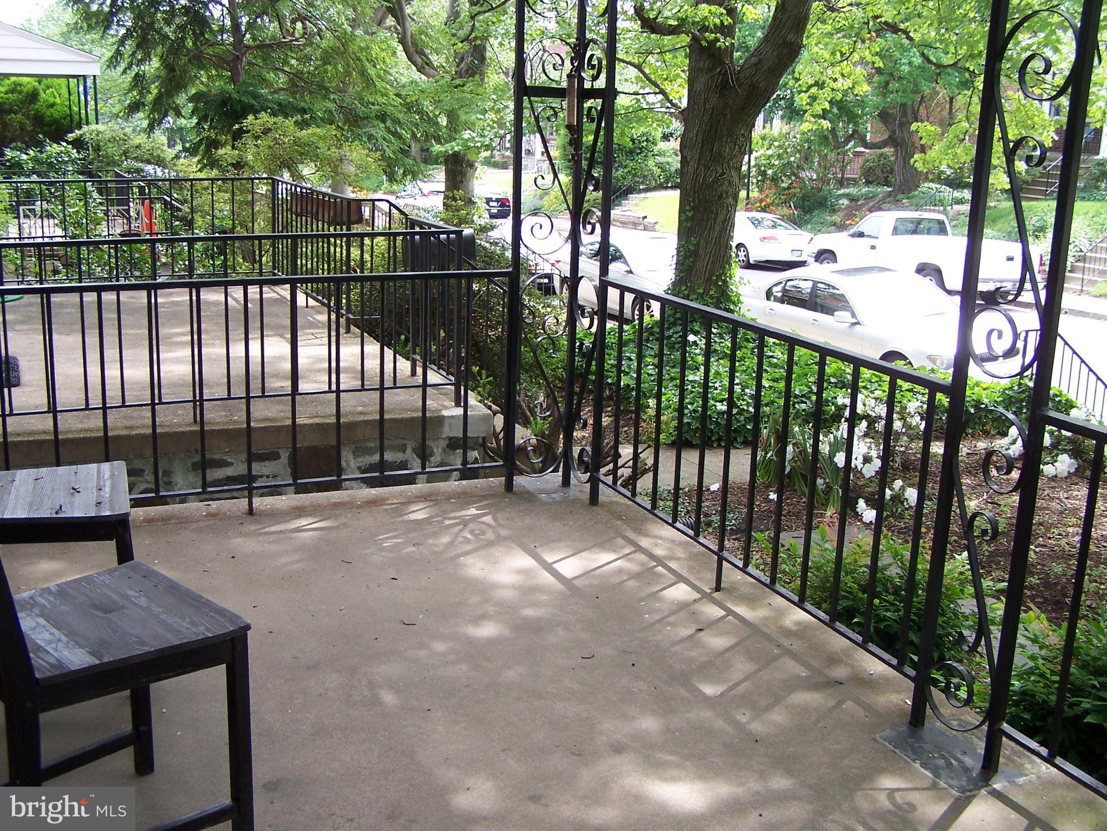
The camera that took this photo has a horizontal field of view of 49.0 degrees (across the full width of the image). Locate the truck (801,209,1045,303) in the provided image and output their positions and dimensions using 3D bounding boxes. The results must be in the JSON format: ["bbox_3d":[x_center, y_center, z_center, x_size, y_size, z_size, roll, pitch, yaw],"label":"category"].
[{"bbox_3d":[7.950,-3.558,26.670,1.990,1.830,5.600,-4,14,-24],"label":"truck"}]

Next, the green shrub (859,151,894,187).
[{"bbox_3d":[10.310,-7.760,38.300,1.320,1.220,1.380,-5,16,-24],"label":"green shrub"}]

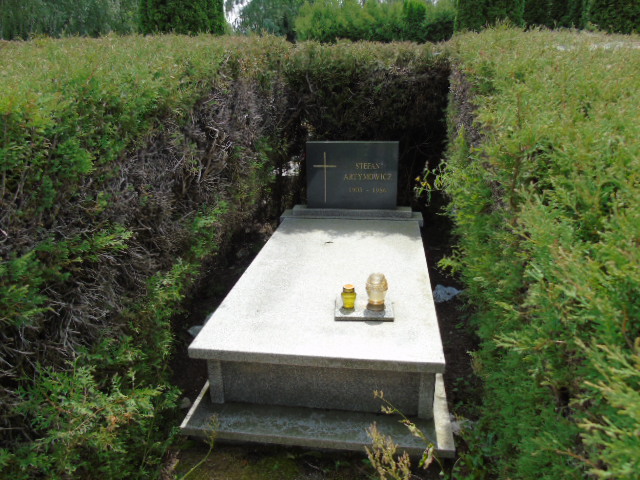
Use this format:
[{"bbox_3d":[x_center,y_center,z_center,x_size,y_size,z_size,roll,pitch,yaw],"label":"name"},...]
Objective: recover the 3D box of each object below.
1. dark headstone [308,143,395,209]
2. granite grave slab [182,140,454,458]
[{"bbox_3d":[0.233,-0.471,3.391,0.664,0.485,0.070,1,20,8],"label":"dark headstone"},{"bbox_3d":[0.098,0.049,2.610,1.102,0.920,1.994,1,20,8],"label":"granite grave slab"}]

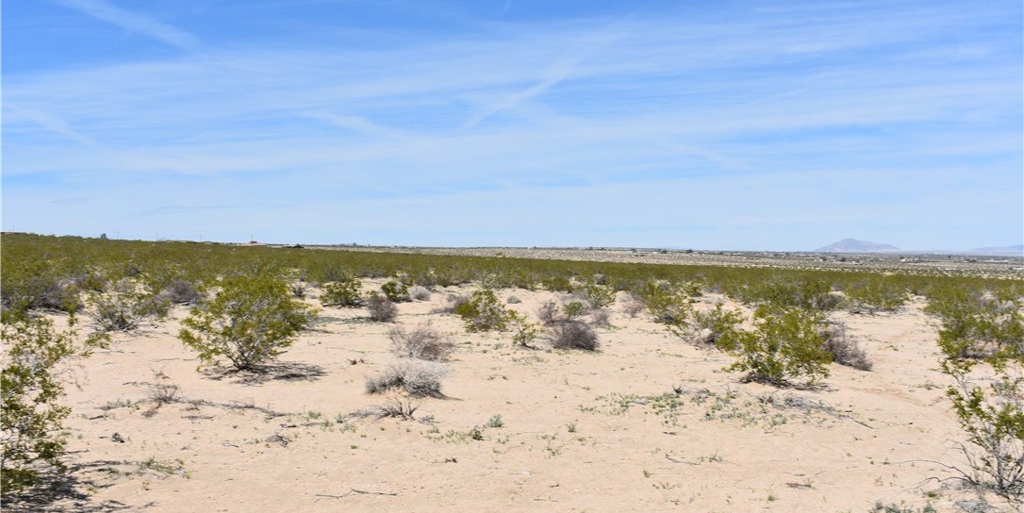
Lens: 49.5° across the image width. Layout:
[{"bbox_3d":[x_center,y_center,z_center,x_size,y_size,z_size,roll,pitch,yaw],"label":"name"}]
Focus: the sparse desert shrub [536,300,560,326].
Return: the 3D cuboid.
[{"bbox_3d":[0.817,1.212,24.436,0.507,0.529,0.481,0,0,0],"label":"sparse desert shrub"}]

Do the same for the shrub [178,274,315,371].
[{"bbox_3d":[-3.568,0.863,14.957,1.820,1.241,1.638,0,0,0],"label":"shrub"}]

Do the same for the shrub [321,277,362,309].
[{"bbox_3d":[-4.902,1.057,31.894,1.207,0.791,1.087,1,0,0],"label":"shrub"}]

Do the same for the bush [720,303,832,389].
[{"bbox_3d":[3.353,1.095,14.045,1.418,0.924,1.276,0,0,0],"label":"bush"}]

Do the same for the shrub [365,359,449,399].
[{"bbox_3d":[-1.198,1.390,12.535,0.915,0.407,0.824,1,0,0],"label":"shrub"}]

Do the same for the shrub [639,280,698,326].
[{"bbox_3d":[4.023,1.226,28.792,1.479,1.103,1.331,1,0,0],"label":"shrub"}]

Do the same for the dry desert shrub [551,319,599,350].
[{"bbox_3d":[1.003,1.268,17.800,0.755,0.498,0.720,0,0,0],"label":"dry desert shrub"}]

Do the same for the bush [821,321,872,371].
[{"bbox_3d":[4.724,1.235,15.751,0.795,0.653,0.716,0,0,0],"label":"bush"}]

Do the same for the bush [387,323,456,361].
[{"bbox_3d":[-1.363,1.299,16.800,0.984,0.568,0.886,1,0,0],"label":"bush"}]

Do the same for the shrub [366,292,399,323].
[{"bbox_3d":[-2.893,1.145,24.896,0.696,0.583,0.661,0,0,0],"label":"shrub"}]

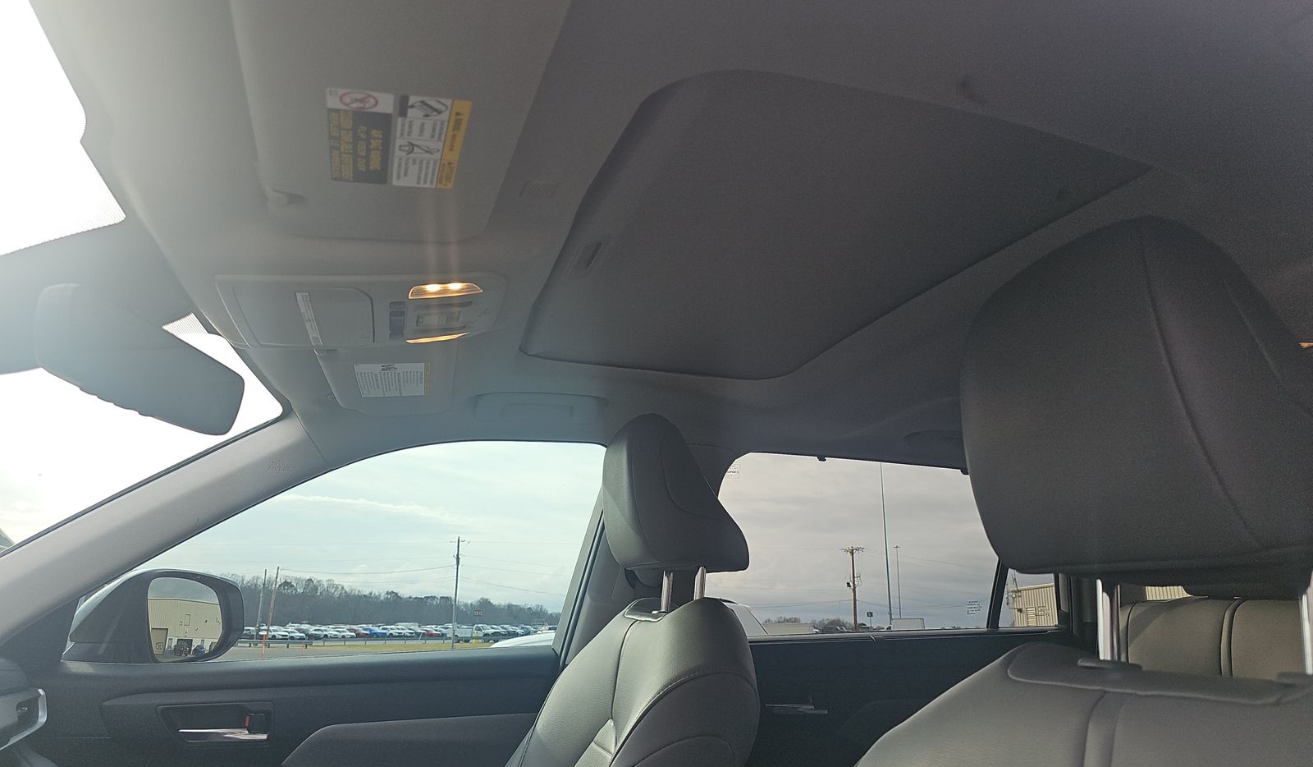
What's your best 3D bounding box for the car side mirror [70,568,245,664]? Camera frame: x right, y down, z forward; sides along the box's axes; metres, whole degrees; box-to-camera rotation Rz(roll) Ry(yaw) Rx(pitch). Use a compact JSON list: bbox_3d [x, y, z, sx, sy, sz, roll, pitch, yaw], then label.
[{"bbox_3d":[-0.859,0.421,1.528,0.150,0.175,0.250,-2,-16,8],"label":"car side mirror"}]

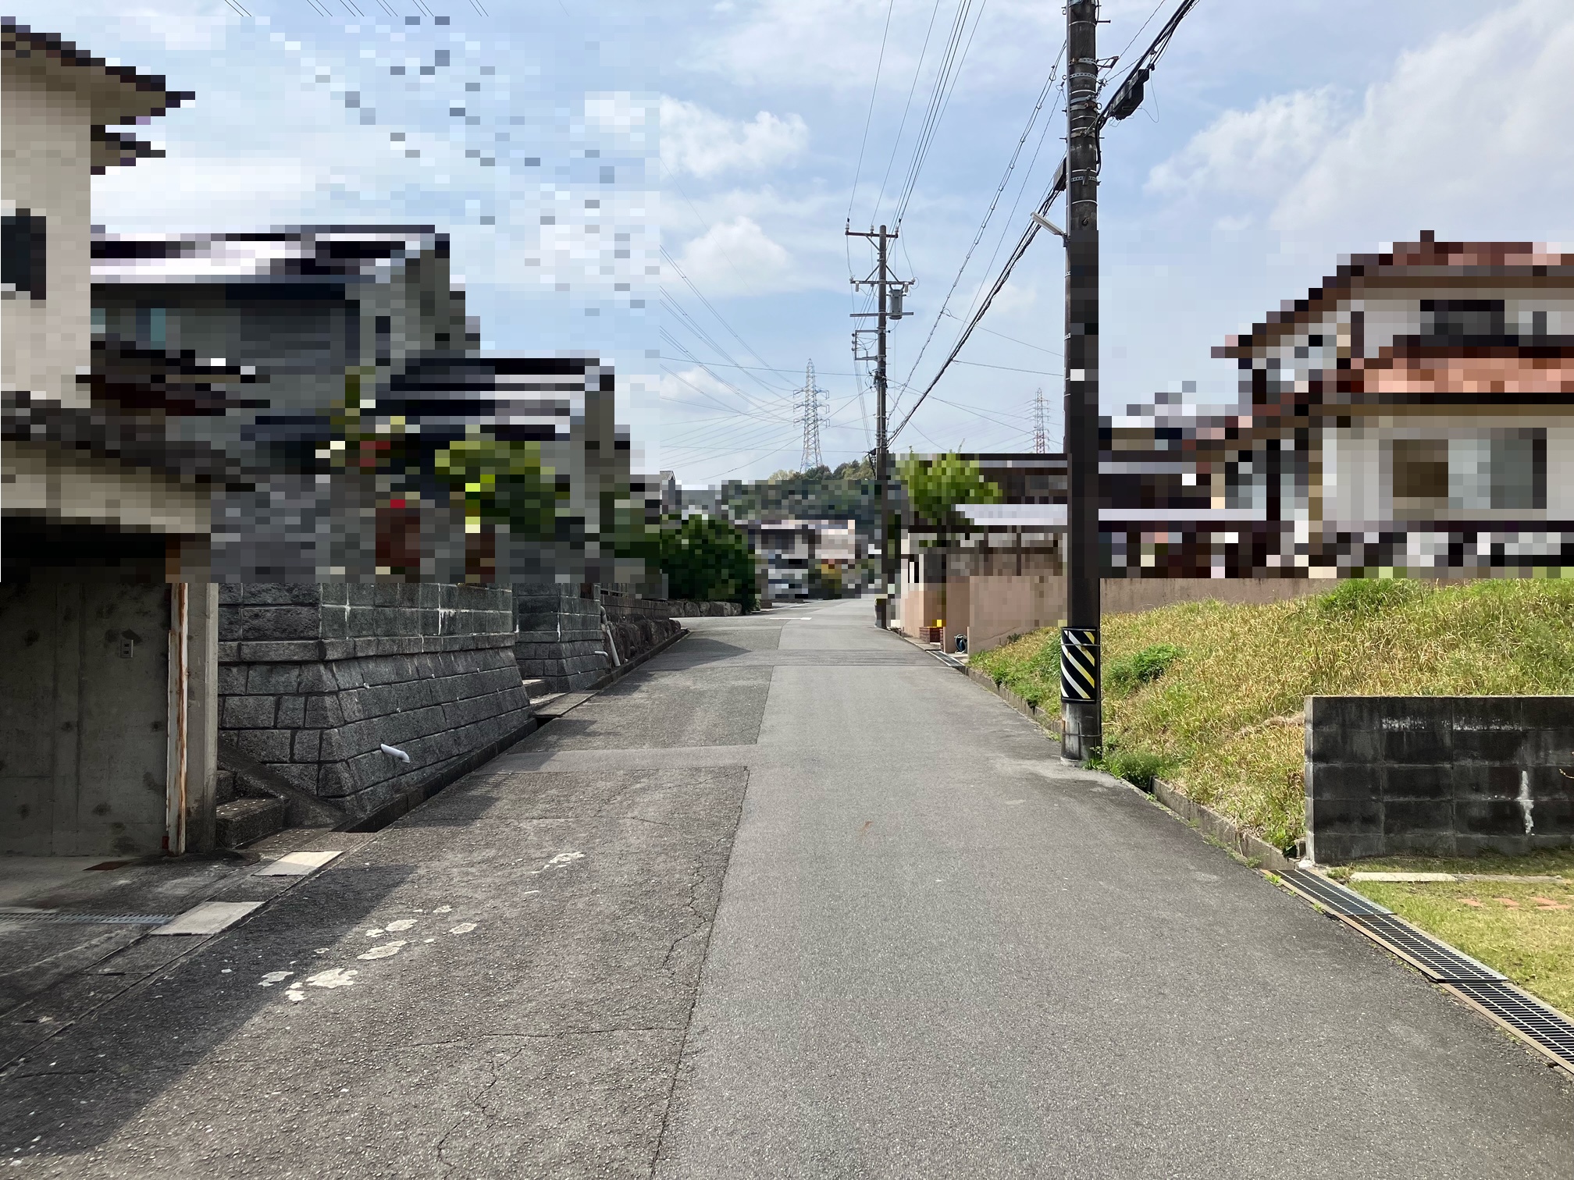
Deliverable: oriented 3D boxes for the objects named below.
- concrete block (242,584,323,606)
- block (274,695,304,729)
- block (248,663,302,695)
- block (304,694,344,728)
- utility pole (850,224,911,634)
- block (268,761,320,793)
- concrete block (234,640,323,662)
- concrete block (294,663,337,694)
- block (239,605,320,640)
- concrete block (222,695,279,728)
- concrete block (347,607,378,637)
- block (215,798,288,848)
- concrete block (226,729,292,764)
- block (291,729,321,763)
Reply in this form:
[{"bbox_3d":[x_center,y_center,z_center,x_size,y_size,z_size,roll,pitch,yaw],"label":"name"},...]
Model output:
[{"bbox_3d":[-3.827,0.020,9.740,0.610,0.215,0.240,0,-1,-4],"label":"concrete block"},{"bbox_3d":[-3.422,0.861,8.874,0.185,0.220,0.250,0,-9,-5],"label":"block"},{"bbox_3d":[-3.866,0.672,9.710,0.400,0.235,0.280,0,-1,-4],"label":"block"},{"bbox_3d":[-3.238,0.856,8.890,0.169,0.217,0.250,0,-9,-5],"label":"block"},{"bbox_3d":[2.650,-4.676,36.400,1.800,11.600,0.600,0,-1,0],"label":"utility pole"},{"bbox_3d":[-3.360,1.308,8.768,0.337,0.219,0.250,0,-9,-5],"label":"block"},{"bbox_3d":[-3.514,0.432,8.921,0.537,0.144,0.250,0,-2,-5],"label":"concrete block"},{"bbox_3d":[-3.299,0.635,8.940,0.195,0.193,0.250,0,-9,-5],"label":"concrete block"},{"bbox_3d":[-3.828,0.249,9.730,0.610,0.265,0.240,0,-1,-4],"label":"block"},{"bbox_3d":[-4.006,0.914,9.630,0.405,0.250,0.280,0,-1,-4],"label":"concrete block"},{"bbox_3d":[-3.329,0.246,9.717,0.180,0.225,0.595,0,-2,1],"label":"concrete block"},{"bbox_3d":[-3.720,1.575,8.620,0.340,0.190,0.820,0,-1,0],"label":"block"},{"bbox_3d":[-3.895,1.160,9.550,0.430,0.250,0.280,0,-1,-4],"label":"concrete block"},{"bbox_3d":[-3.293,1.089,8.828,0.172,0.214,0.250,0,-9,-5],"label":"block"}]

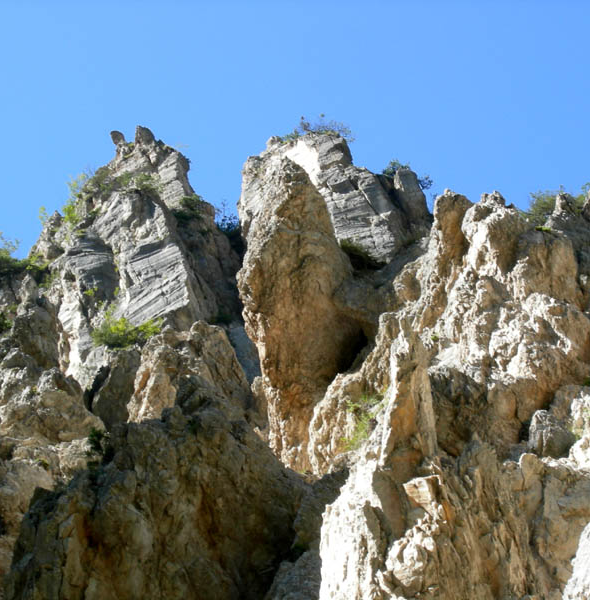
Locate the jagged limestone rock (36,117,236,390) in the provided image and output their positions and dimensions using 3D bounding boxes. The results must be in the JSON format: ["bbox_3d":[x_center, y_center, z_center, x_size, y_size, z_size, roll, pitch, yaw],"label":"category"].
[{"bbox_3d":[-3.999,-1.141,73.000,5.315,5.408,4.200,0,-20,0],"label":"jagged limestone rock"}]

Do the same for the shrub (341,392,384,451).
[{"bbox_3d":[1.484,2.670,64.000,0.923,1.065,0.800,0,-20,0],"label":"shrub"}]

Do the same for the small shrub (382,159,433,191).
[{"bbox_3d":[3.013,-3.362,78.000,1.393,0.657,1.100,0,-20,0],"label":"small shrub"}]

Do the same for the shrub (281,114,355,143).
[{"bbox_3d":[0.621,-4.535,77.000,1.957,0.567,1.300,0,-20,0],"label":"shrub"}]

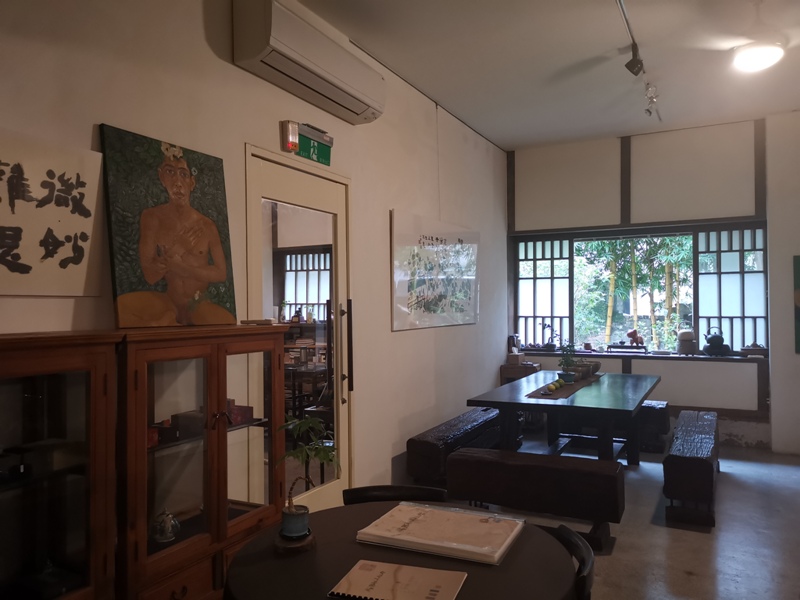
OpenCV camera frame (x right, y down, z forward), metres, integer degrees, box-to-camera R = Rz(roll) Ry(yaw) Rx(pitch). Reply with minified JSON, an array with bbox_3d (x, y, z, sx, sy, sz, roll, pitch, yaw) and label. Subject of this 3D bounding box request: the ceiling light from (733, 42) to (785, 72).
[{"bbox_3d":[1.867,-1.260,3.250,0.235,0.065,0.235,-1,-1,27],"label":"ceiling light"}]

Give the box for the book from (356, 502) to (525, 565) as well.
[{"bbox_3d":[0.100,0.561,1.513,0.348,0.028,0.222,-1,-1,27],"label":"book"}]

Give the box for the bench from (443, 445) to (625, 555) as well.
[{"bbox_3d":[0.769,1.132,3.562,0.960,0.417,0.321,-1,-1,27],"label":"bench"}]

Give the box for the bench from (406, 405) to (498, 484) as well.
[{"bbox_3d":[0.568,1.141,4.774,0.286,0.427,1.821,-1,-1,27],"label":"bench"}]

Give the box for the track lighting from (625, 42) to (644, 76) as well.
[{"bbox_3d":[1.466,-1.504,3.902,0.115,0.200,0.090,-1,-1,18],"label":"track lighting"}]

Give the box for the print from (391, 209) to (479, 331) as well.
[{"bbox_3d":[0.339,-0.203,4.971,0.029,0.840,1.742,-1,-1,27],"label":"print"}]

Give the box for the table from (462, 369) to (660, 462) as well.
[{"bbox_3d":[1.319,0.993,4.646,1.014,0.706,1.960,-1,-1,27],"label":"table"}]

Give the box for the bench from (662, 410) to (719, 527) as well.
[{"bbox_3d":[2.086,1.132,4.421,0.288,0.411,1.795,-1,-1,27],"label":"bench"}]

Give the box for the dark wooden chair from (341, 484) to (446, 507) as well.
[{"bbox_3d":[-0.006,0.953,1.707,0.480,0.750,0.480,0,-1,-1],"label":"dark wooden chair"}]

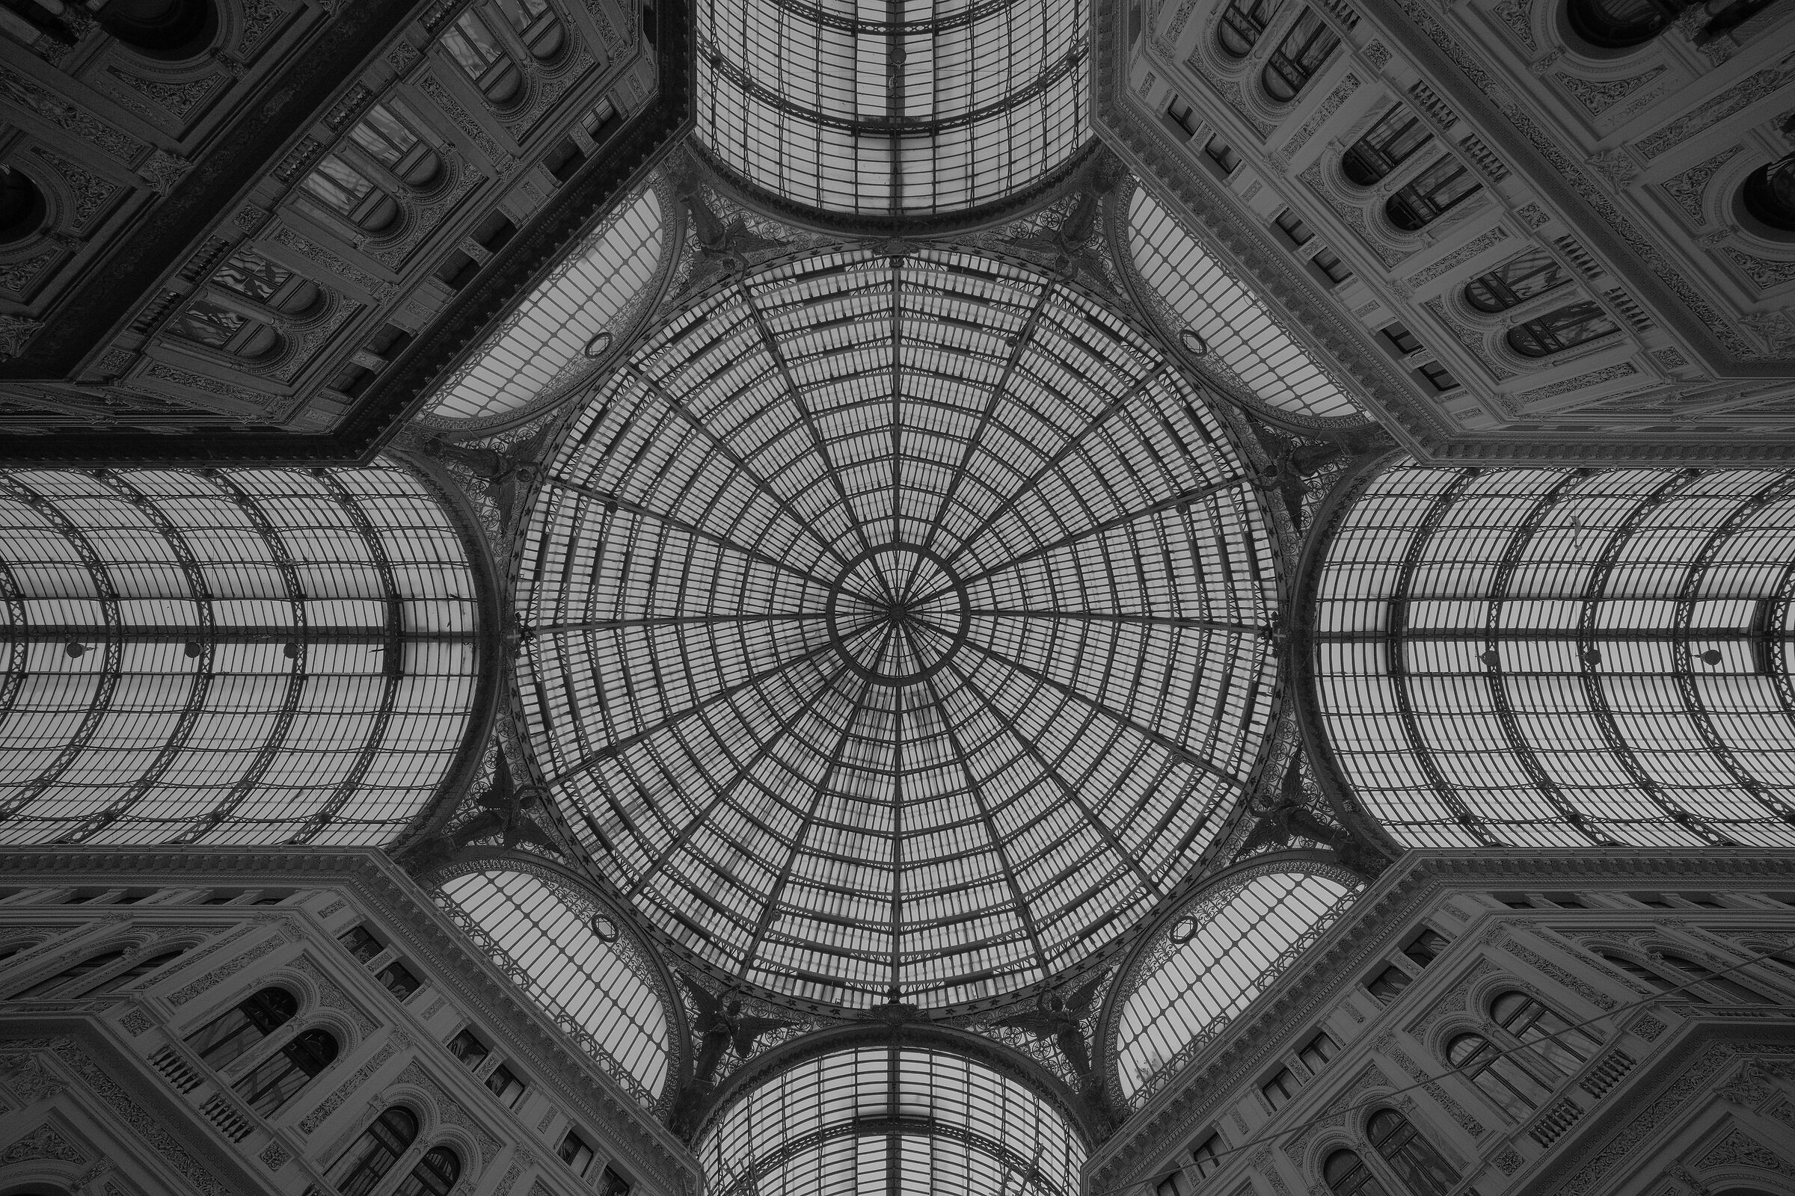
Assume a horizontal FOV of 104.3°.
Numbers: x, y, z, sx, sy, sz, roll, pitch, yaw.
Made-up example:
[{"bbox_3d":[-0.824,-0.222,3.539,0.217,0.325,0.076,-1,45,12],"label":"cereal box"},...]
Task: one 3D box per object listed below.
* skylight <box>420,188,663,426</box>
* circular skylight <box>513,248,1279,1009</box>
[{"bbox_3d":[-13.345,-11.352,29.073,12.700,6.500,0.300,-45,-89,1],"label":"skylight"},{"bbox_3d":[0.059,1.533,44.706,38.448,20.160,38.448,0,-88,0],"label":"circular skylight"}]

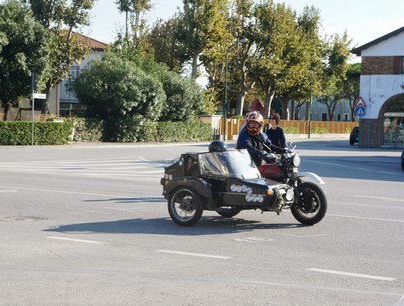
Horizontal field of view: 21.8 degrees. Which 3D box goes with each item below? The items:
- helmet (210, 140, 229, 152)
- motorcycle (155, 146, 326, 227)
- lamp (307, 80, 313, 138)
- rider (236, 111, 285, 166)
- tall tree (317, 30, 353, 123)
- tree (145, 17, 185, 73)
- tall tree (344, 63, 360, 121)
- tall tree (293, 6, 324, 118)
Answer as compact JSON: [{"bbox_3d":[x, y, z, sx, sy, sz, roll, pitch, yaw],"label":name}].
[{"bbox_3d":[0.267,-0.070,15.500,0.310,0.260,0.250,2,2,40],"label":"helmet"},{"bbox_3d":[0.510,0.490,15.550,2.280,1.170,1.620,2,2,39],"label":"motorcycle"},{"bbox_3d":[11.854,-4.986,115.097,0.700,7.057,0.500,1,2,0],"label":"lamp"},{"bbox_3d":[0.892,0.044,15.935,0.750,1.340,0.850,-1,2,-45],"label":"rider"},{"bbox_3d":[14.792,-7.505,116.166,4.600,12.140,4.600,1,2,0],"label":"tall tree"},{"bbox_3d":[-3.833,-7.452,104.165,4.800,12.021,4.800,1,2,0],"label":"tree"},{"bbox_3d":[17.861,-6.159,124.125,4.000,9.123,4.000,1,2,0],"label":"tall tree"},{"bbox_3d":[11.681,-8.806,114.202,4.600,14.735,4.600,1,2,0],"label":"tall tree"}]

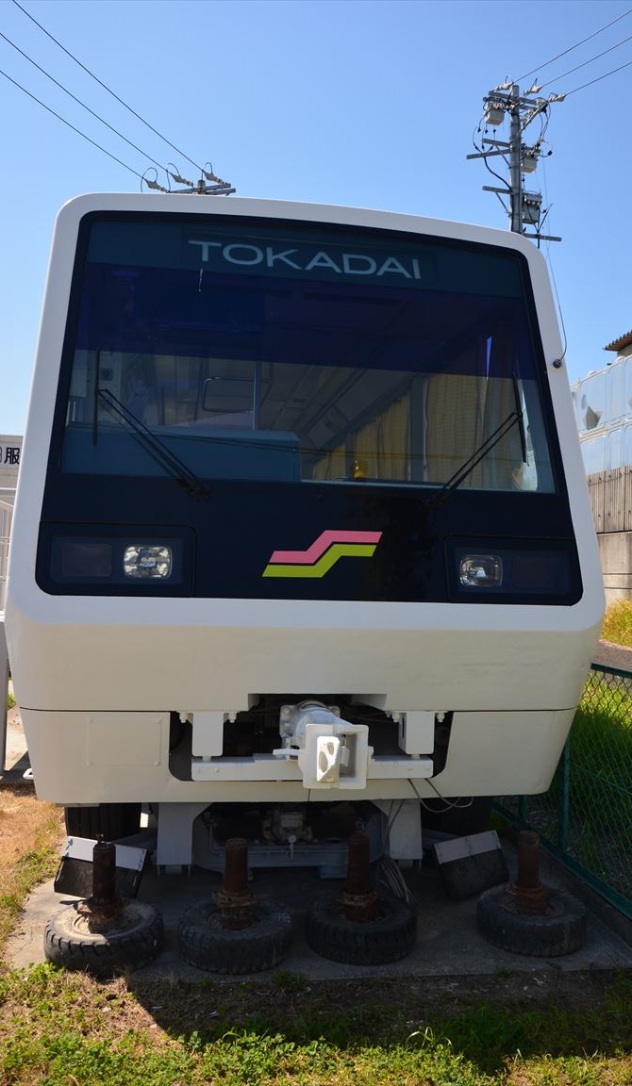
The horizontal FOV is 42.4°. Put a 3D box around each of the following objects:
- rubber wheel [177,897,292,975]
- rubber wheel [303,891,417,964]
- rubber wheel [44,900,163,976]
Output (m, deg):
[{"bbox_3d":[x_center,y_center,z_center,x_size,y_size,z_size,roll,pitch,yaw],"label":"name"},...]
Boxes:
[{"bbox_3d":[-0.337,1.625,3.387,0.470,0.132,0.470,1,-2,0],"label":"rubber wheel"},{"bbox_3d":[0.191,1.635,3.480,0.470,0.132,0.470,1,-2,0],"label":"rubber wheel"},{"bbox_3d":[-0.866,1.617,3.350,0.470,0.132,0.470,1,-2,0],"label":"rubber wheel"}]

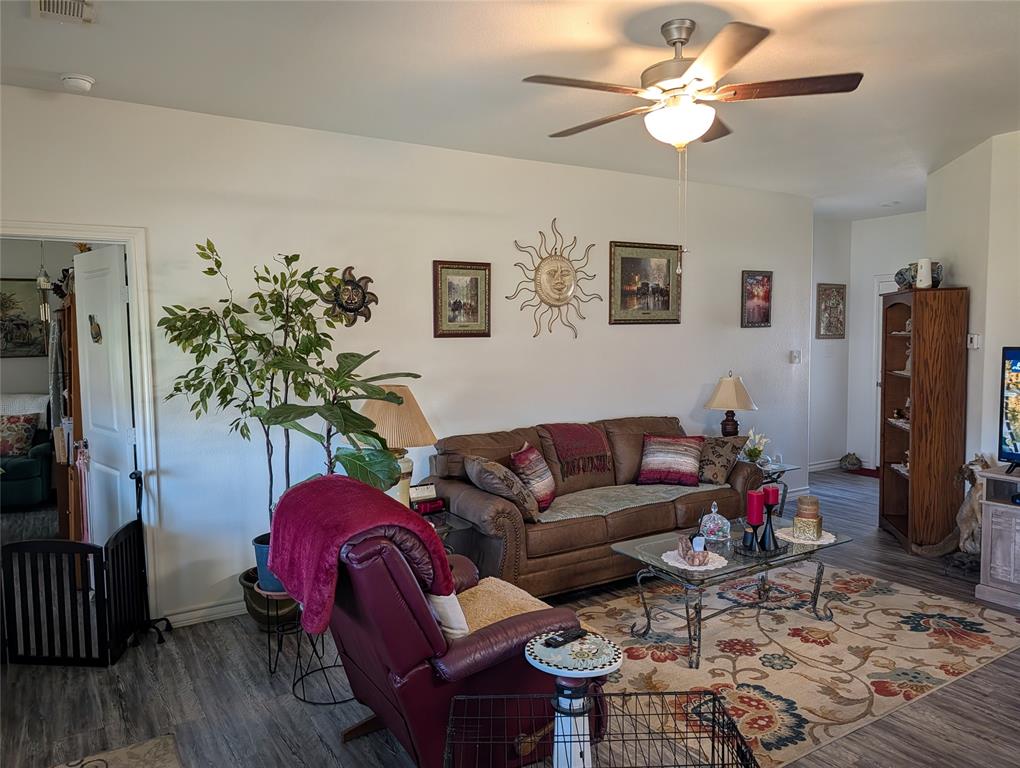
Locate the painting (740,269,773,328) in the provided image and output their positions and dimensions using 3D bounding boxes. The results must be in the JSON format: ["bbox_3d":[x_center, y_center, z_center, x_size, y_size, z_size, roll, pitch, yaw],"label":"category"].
[{"bbox_3d":[2.140,-0.731,6.131,0.390,0.483,0.030,-3,4,-32],"label":"painting"}]

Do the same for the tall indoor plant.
[{"bbox_3d":[-1.107,0.311,3.524,1.100,2.000,0.900,-3,5,-32],"label":"tall indoor plant"}]

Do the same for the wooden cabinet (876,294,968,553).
[{"bbox_3d":[2.979,0.247,5.124,0.320,1.800,0.690,0,4,13],"label":"wooden cabinet"}]

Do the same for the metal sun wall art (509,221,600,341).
[{"bbox_3d":[0.335,-0.737,4.987,0.820,0.830,0.050,-3,4,-32],"label":"metal sun wall art"}]

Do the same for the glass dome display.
[{"bbox_3d":[1.094,0.721,3.758,0.160,0.195,0.160,-1,4,0],"label":"glass dome display"}]

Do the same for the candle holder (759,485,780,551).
[{"bbox_3d":[1.327,0.676,3.603,0.098,0.318,0.098,-3,5,-32],"label":"candle holder"}]

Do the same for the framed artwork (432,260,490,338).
[{"bbox_3d":[-0.304,-0.547,4.612,0.425,0.492,0.030,-3,4,-32],"label":"framed artwork"}]

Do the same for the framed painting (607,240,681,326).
[{"bbox_3d":[1.050,-0.767,5.447,0.745,0.615,0.035,-3,4,-32],"label":"framed painting"}]

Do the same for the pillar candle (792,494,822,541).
[{"bbox_3d":[1.583,0.706,3.751,0.120,0.213,0.120,1,4,27],"label":"pillar candle"}]

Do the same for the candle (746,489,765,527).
[{"bbox_3d":[1.235,0.627,3.587,0.080,0.177,0.080,-3,5,-32],"label":"candle"}]

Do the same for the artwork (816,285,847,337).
[{"bbox_3d":[3.537,-0.792,7.753,0.520,0.600,0.030,-3,5,-32],"label":"artwork"}]

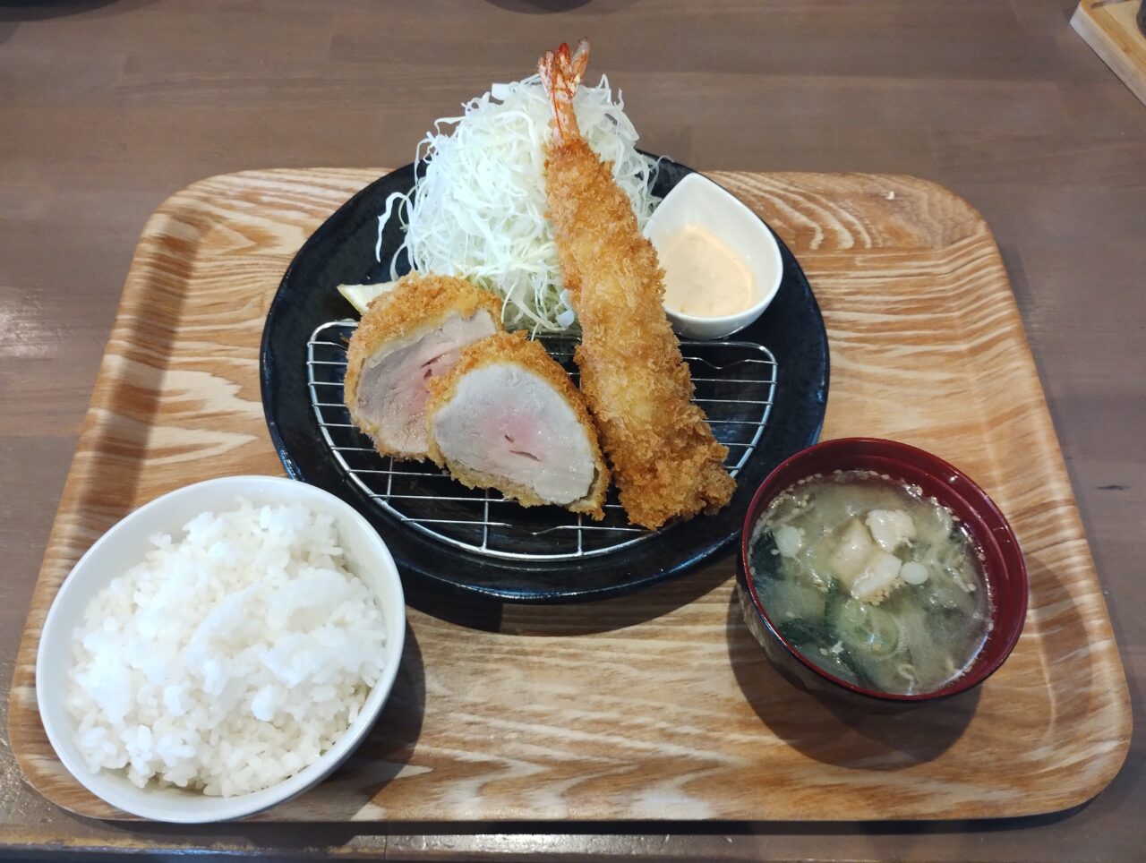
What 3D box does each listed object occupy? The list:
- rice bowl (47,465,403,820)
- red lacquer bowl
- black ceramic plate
[{"bbox_3d":[-0.128,0.089,0.368,0.130,0.064,0.130,0,58,0],"label":"rice bowl"},{"bbox_3d":[0.117,0.066,0.378,0.106,0.070,0.106,0,58,0],"label":"red lacquer bowl"},{"bbox_3d":[-0.013,-0.040,0.464,0.274,0.034,0.274,0,58,0],"label":"black ceramic plate"}]

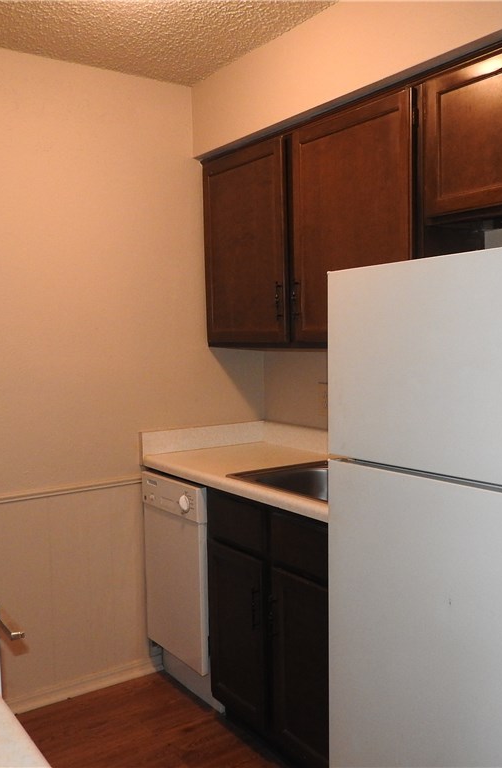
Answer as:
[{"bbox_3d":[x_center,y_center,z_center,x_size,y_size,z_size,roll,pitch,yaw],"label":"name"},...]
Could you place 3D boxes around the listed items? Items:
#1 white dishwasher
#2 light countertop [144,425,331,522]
[{"bbox_3d":[-0.069,0.775,2.915,0.582,0.855,0.447,-3,5,-35],"label":"white dishwasher"},{"bbox_3d":[0.161,0.281,2.570,0.613,0.137,1.231,-3,5,-35],"label":"light countertop"}]

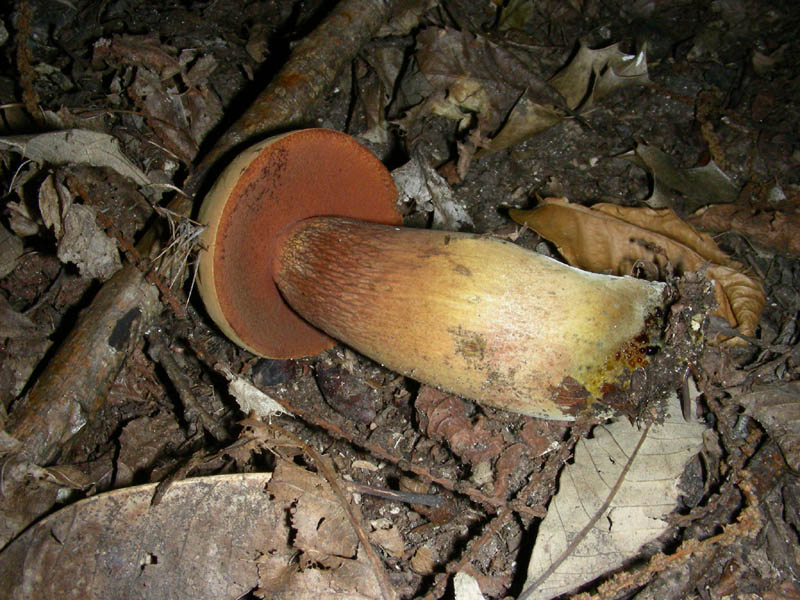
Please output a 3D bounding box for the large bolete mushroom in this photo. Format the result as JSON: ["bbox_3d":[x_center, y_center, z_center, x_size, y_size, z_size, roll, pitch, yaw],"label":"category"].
[{"bbox_3d":[0.012,-0.010,0.380,0.200,0.098,0.100,15,58,15],"label":"large bolete mushroom"}]

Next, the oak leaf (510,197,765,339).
[{"bbox_3d":[0.117,-0.026,0.422,0.131,0.022,0.056,28,61,17],"label":"oak leaf"}]

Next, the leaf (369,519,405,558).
[{"bbox_3d":[-0.005,0.096,0.353,0.013,0.006,0.019,-40,65,-23],"label":"leaf"}]

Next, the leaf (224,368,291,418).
[{"bbox_3d":[-0.065,0.044,0.385,0.040,0.009,0.012,31,62,18],"label":"leaf"}]

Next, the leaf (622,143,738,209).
[{"bbox_3d":[0.141,-0.061,0.450,0.062,0.014,0.047,32,62,19],"label":"leaf"}]

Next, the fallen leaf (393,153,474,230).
[{"bbox_3d":[0.014,-0.053,0.447,0.029,0.011,0.055,-23,60,-14],"label":"fallen leaf"}]

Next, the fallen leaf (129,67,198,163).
[{"bbox_3d":[-0.127,-0.104,0.480,0.025,0.010,0.079,-28,61,-17],"label":"fallen leaf"}]

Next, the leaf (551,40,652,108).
[{"bbox_3d":[0.112,-0.131,0.495,0.072,0.014,0.045,-22,60,-13],"label":"leaf"}]

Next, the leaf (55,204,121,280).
[{"bbox_3d":[-0.154,-0.028,0.432,0.029,0.009,0.054,-24,60,-15],"label":"leaf"}]

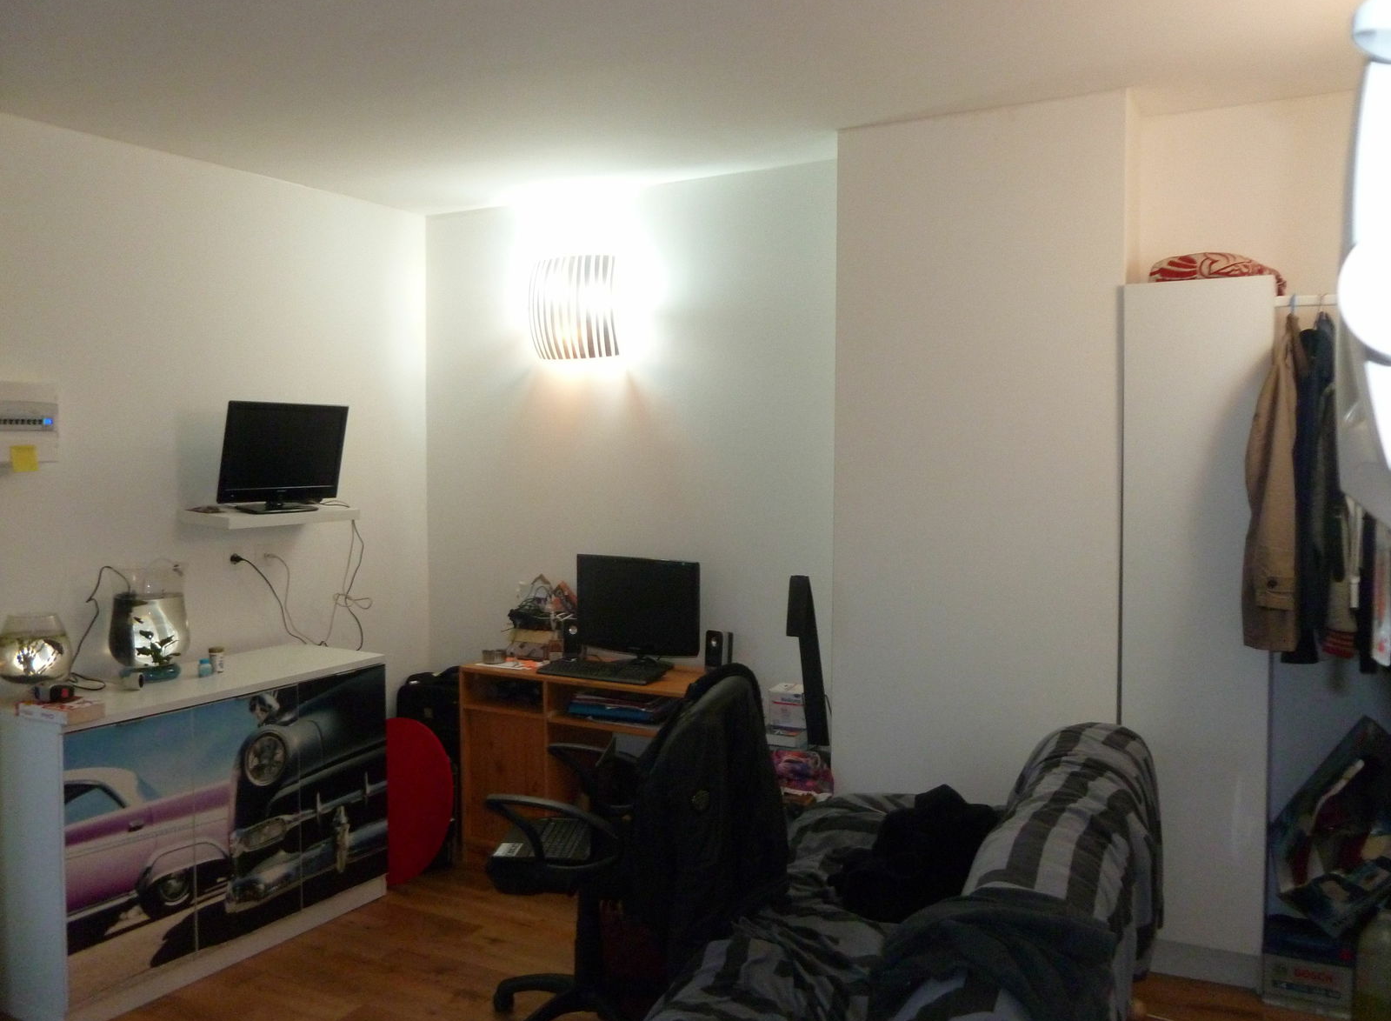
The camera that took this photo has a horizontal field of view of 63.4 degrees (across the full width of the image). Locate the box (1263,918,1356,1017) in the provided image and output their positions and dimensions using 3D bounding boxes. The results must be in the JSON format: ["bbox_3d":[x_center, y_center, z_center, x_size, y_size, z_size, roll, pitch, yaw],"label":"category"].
[{"bbox_3d":[1.685,1.252,3.090,0.210,0.176,0.174,1,3,29],"label":"box"}]

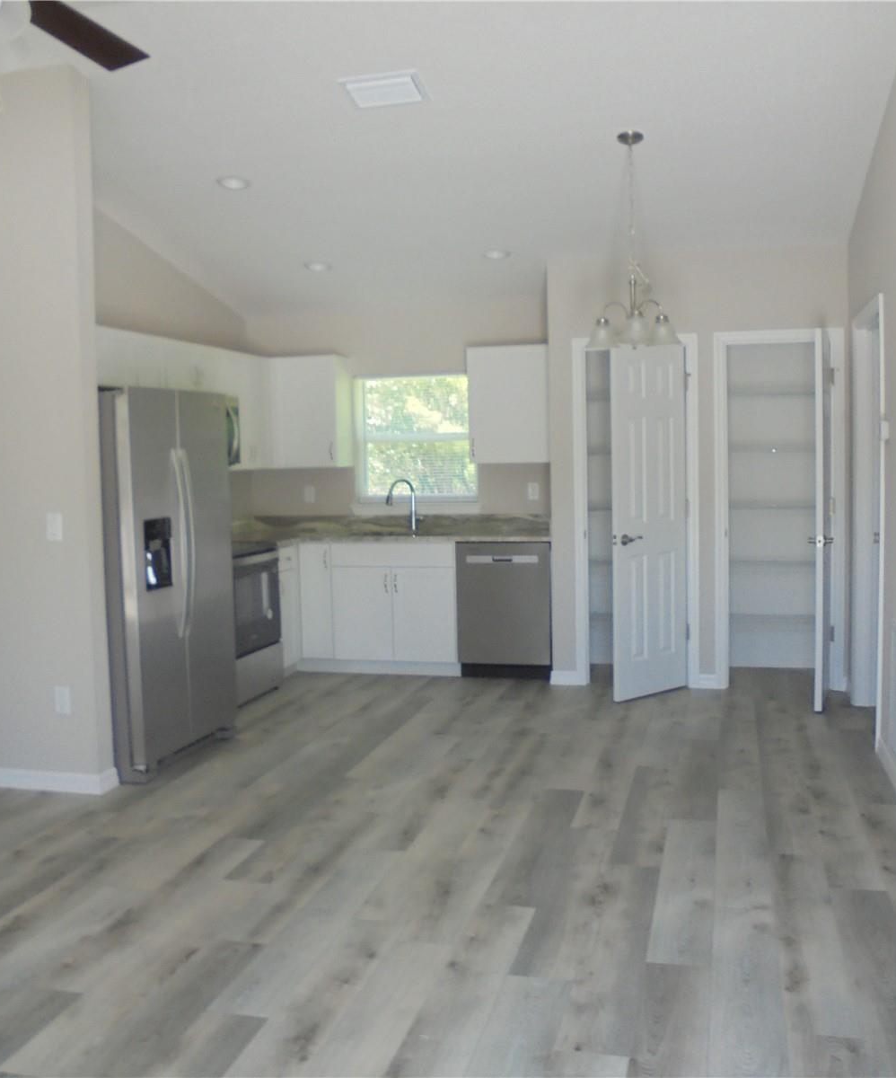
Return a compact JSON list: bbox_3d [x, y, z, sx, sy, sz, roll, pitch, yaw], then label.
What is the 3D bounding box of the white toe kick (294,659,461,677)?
[{"bbox_3d":[-0.473,0.842,7.135,1.140,0.100,0.016,0,4,14],"label":"white toe kick"}]

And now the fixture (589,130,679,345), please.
[{"bbox_3d":[0.878,-1.395,5.093,0.445,1.000,0.445,0,5,14],"label":"fixture"}]

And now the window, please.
[{"bbox_3d":[-0.211,-0.689,7.496,0.850,0.850,0.100,0,5,14],"label":"window"}]

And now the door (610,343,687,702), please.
[{"bbox_3d":[1.167,-0.097,6.259,0.610,2.025,0.037,-4,5,-37],"label":"door"}]

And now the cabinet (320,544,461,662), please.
[{"bbox_3d":[-0.289,0.390,7.205,0.880,0.780,0.600,0,5,14],"label":"cabinet"}]

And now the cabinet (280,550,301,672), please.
[{"bbox_3d":[-1.312,0.474,7.078,0.610,0.875,0.300,0,4,14],"label":"cabinet"}]

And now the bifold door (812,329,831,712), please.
[{"bbox_3d":[2.078,-0.105,5.956,0.038,2.030,0.600,1,5,24],"label":"bifold door"}]

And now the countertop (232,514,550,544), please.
[{"bbox_3d":[-0.428,-0.061,7.134,2.300,0.145,0.895,0,4,14],"label":"countertop"}]

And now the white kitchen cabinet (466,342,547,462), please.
[{"bbox_3d":[0.431,-0.875,7.077,0.505,0.750,0.330,0,5,14],"label":"white kitchen cabinet"}]

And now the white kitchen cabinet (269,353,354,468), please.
[{"bbox_3d":[-0.944,-0.877,7.497,0.490,0.757,0.330,0,4,14],"label":"white kitchen cabinet"}]

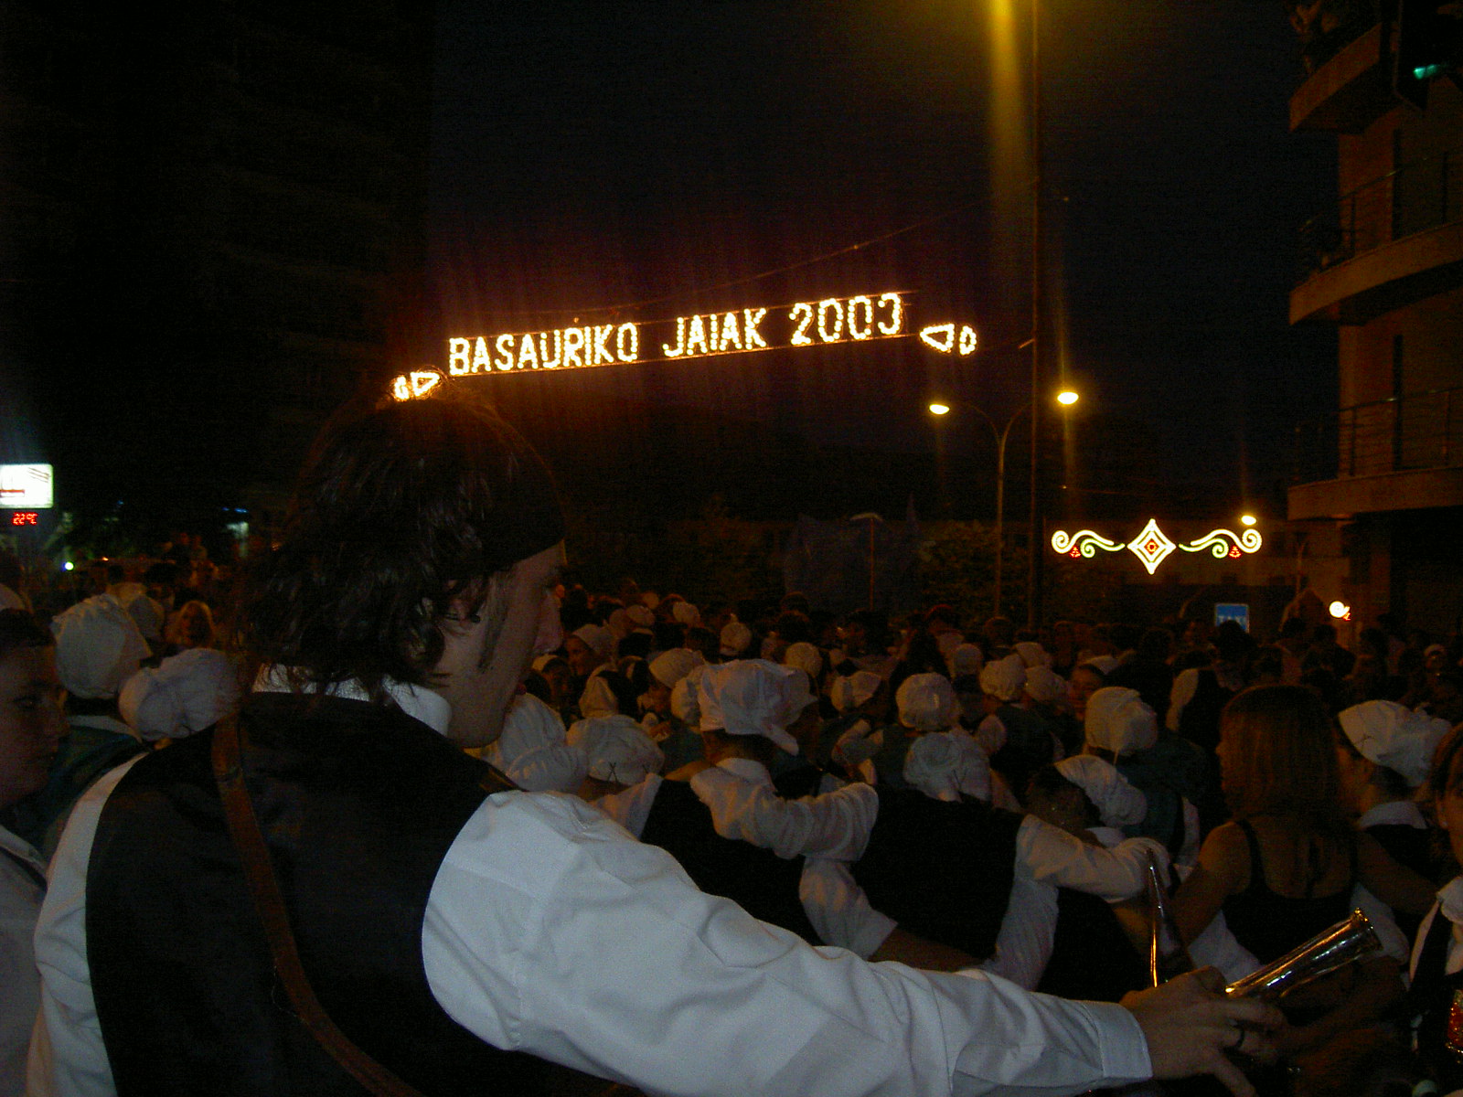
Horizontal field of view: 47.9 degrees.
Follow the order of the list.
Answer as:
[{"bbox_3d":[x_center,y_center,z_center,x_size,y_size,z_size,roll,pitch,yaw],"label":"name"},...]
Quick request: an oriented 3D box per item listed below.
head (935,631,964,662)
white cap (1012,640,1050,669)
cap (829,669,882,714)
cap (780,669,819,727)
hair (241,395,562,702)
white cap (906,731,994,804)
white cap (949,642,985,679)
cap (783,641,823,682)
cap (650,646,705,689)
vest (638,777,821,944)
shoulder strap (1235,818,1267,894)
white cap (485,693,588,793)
[{"bbox_3d":[1.434,0.655,10.800,0.190,0.260,0.230,1,-2,0],"label":"head"},{"bbox_3d":[1.777,0.649,9.800,0.250,0.210,0.260,1,-2,6],"label":"white cap"},{"bbox_3d":[0.559,0.641,7.400,0.250,0.205,0.260,0,-2,37],"label":"cap"},{"bbox_3d":[0.173,0.501,5.500,0.240,0.200,0.200,1,-2,-5],"label":"cap"},{"bbox_3d":[-0.240,0.000,1.200,0.235,0.225,0.200,2,-2,-30],"label":"hair"},{"bbox_3d":[0.591,0.594,4.500,0.250,0.200,0.260,1,-2,-6],"label":"white cap"},{"bbox_3d":[1.454,0.693,10.200,0.205,0.210,0.225,1,-2,6],"label":"white cap"},{"bbox_3d":[0.437,0.683,10.000,0.240,0.220,0.260,1,-2,0],"label":"cap"},{"bbox_3d":[-0.232,0.524,7.200,0.245,0.185,0.200,1,-2,12],"label":"cap"},{"bbox_3d":[-0.007,0.844,4.250,0.450,0.560,0.270,1,-2,3],"label":"vest"},{"bbox_3d":[0.898,0.535,2.850,0.050,0.135,0.070,1,-2,6],"label":"shoulder strap"},{"bbox_3d":[-0.494,0.494,4.200,0.260,0.240,0.270,2,-2,-19],"label":"white cap"}]

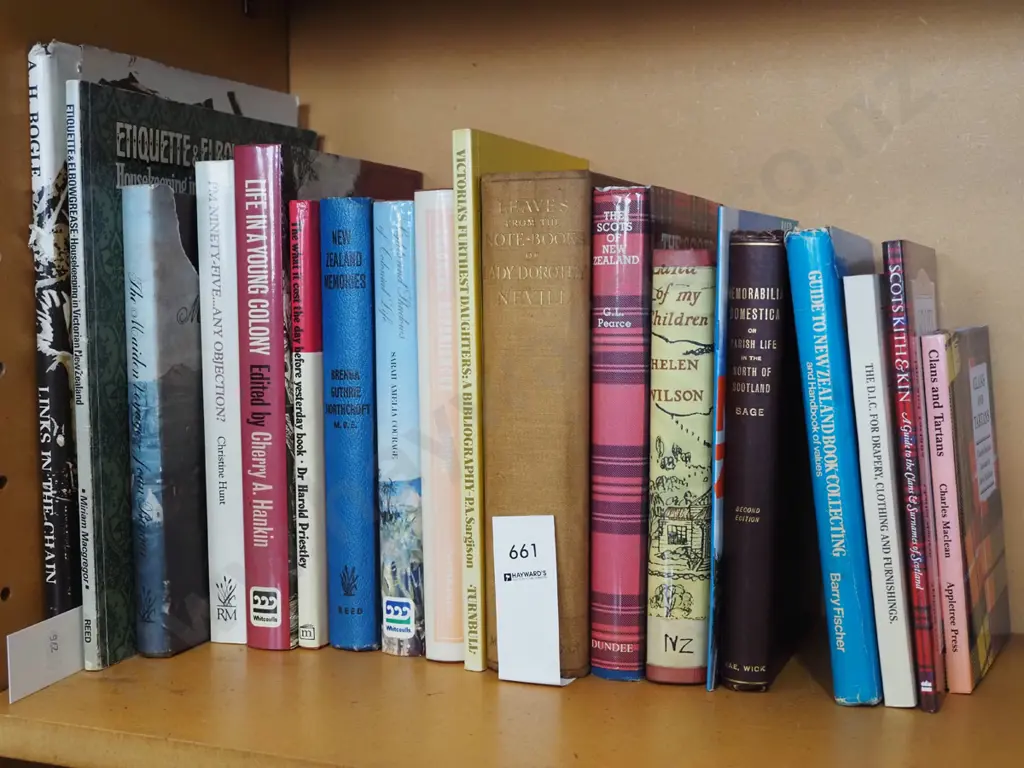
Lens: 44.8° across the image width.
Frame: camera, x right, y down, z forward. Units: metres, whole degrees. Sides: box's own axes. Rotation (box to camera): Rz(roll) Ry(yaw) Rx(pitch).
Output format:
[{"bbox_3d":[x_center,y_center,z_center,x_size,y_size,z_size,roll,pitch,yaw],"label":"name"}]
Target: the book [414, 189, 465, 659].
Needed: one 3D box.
[{"bbox_3d":[-0.005,0.016,0.654,0.024,0.225,0.145,1,5,23],"label":"book"}]

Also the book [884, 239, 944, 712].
[{"bbox_3d":[0.196,0.035,0.586,0.010,0.200,0.131,-4,2,25],"label":"book"}]

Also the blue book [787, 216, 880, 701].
[{"bbox_3d":[0.166,0.031,0.602,0.021,0.204,0.149,-6,2,23],"label":"blue book"}]

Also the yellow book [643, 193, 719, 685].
[{"bbox_3d":[0.100,0.032,0.609,0.029,0.200,0.132,2,5,22],"label":"yellow book"}]

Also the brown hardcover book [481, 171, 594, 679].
[{"bbox_3d":[0.041,0.015,0.629,0.051,0.230,0.152,1,5,23],"label":"brown hardcover book"}]

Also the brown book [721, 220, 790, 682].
[{"bbox_3d":[0.133,0.031,0.615,0.024,0.204,0.137,2,5,22],"label":"brown book"}]

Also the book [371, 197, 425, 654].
[{"bbox_3d":[-0.026,0.018,0.664,0.024,0.221,0.145,1,5,22],"label":"book"}]

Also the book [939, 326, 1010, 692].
[{"bbox_3d":[0.215,0.053,0.581,0.011,0.157,0.097,-4,2,31],"label":"book"}]

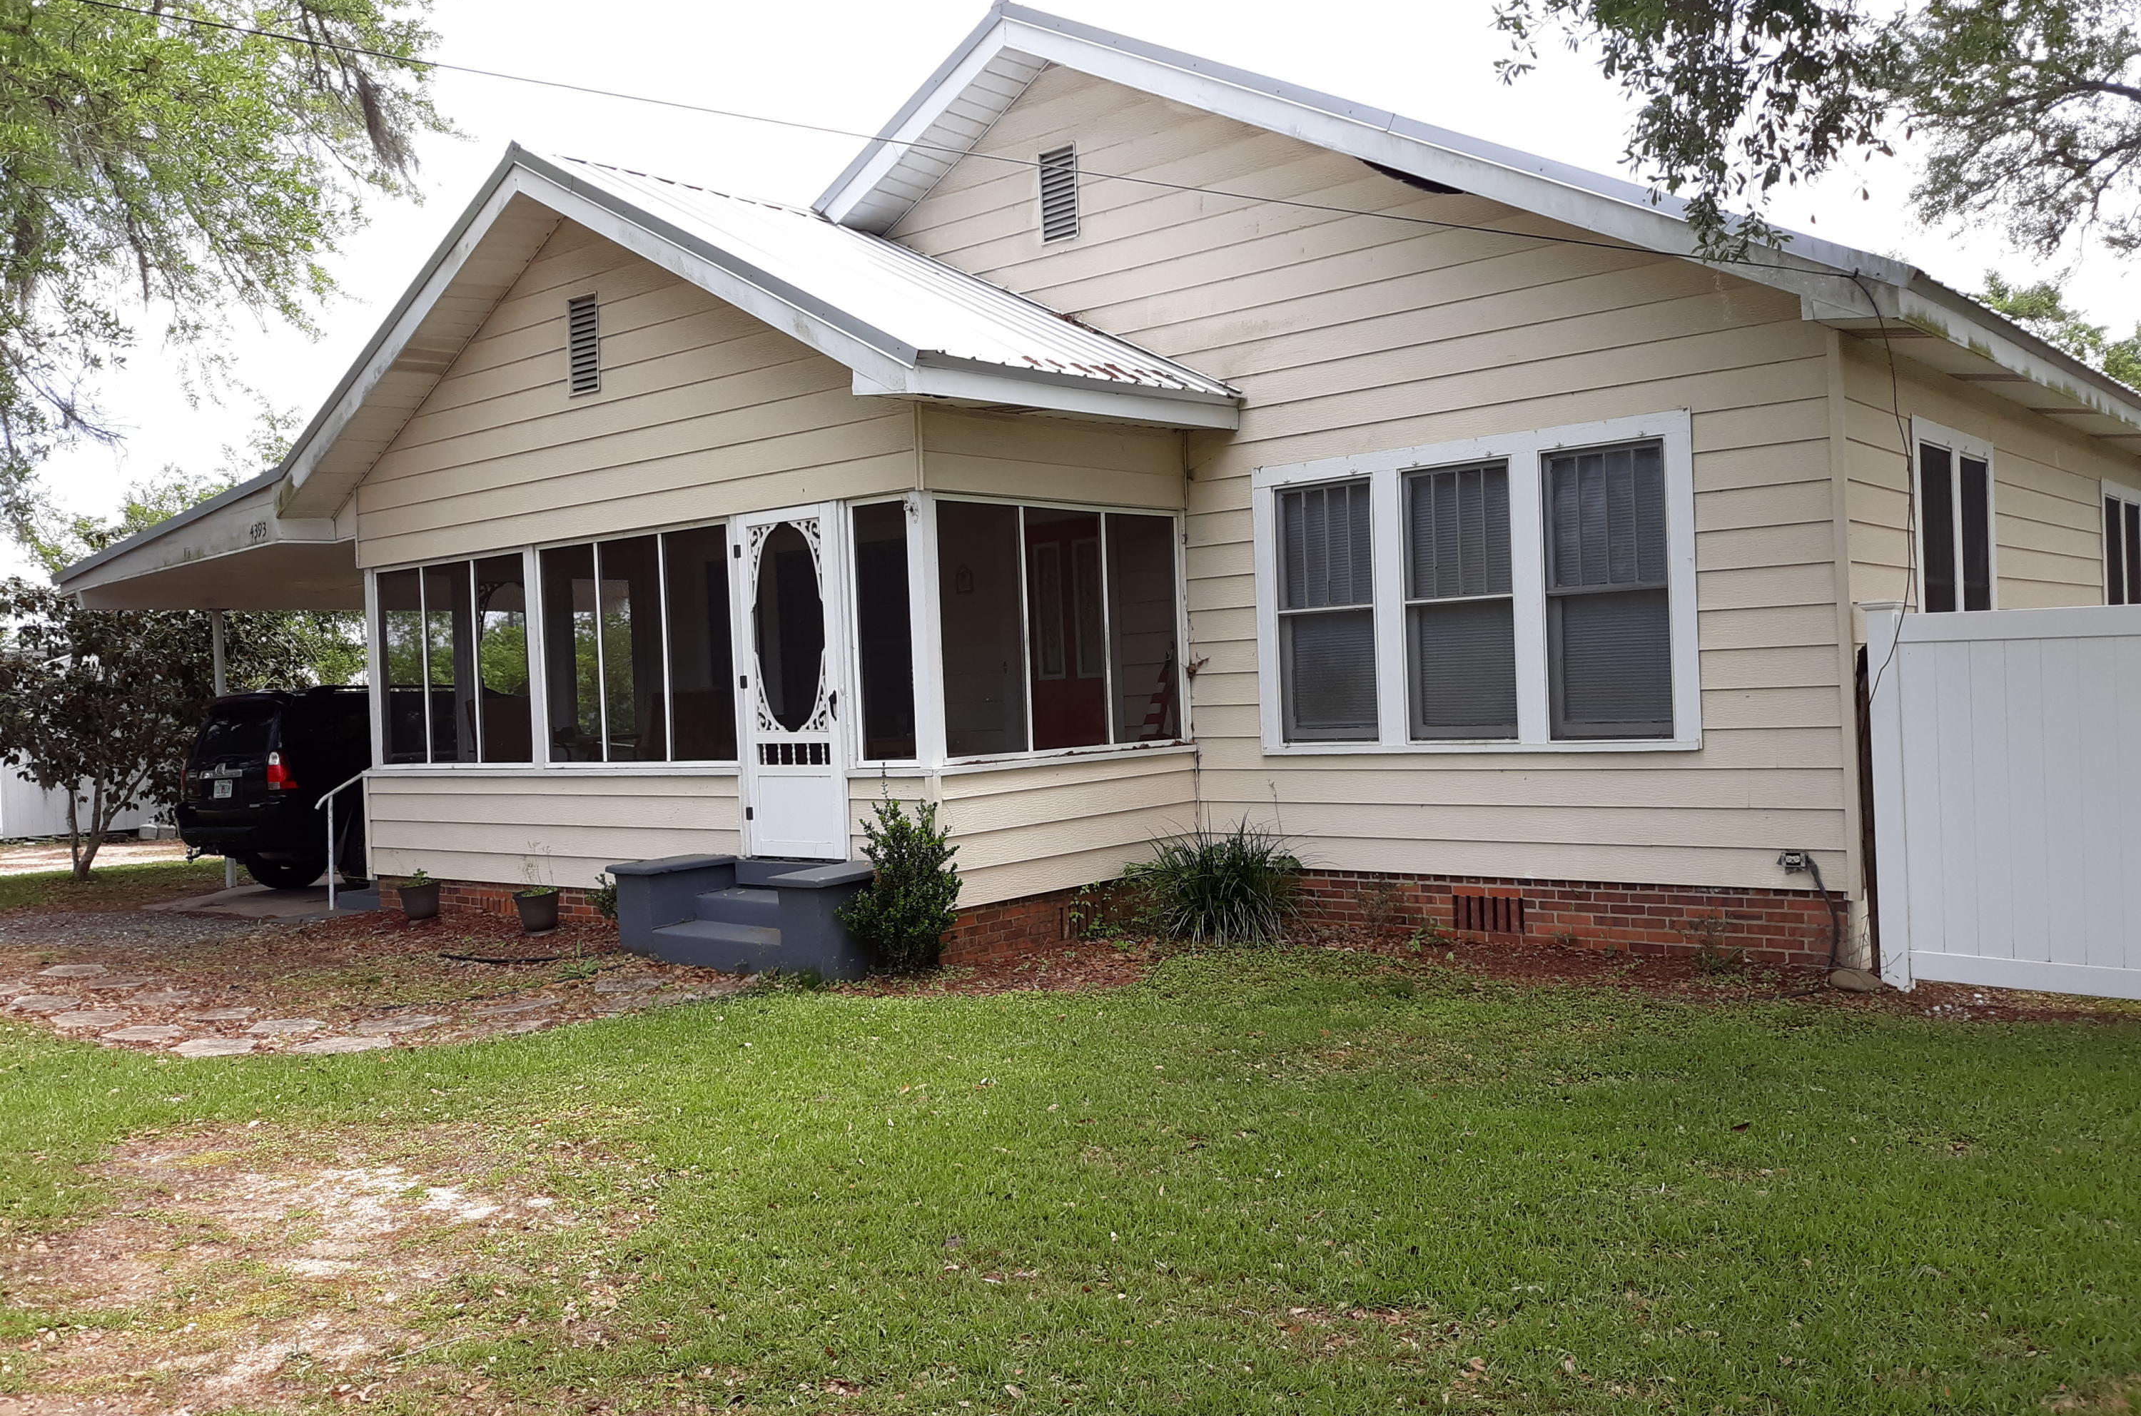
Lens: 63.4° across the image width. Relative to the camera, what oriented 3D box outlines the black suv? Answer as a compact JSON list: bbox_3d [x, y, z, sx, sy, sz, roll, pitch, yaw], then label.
[{"bbox_3d":[-6.069,0.692,16.995,1.910,1.800,4.800,-2,1,37],"label":"black suv"}]

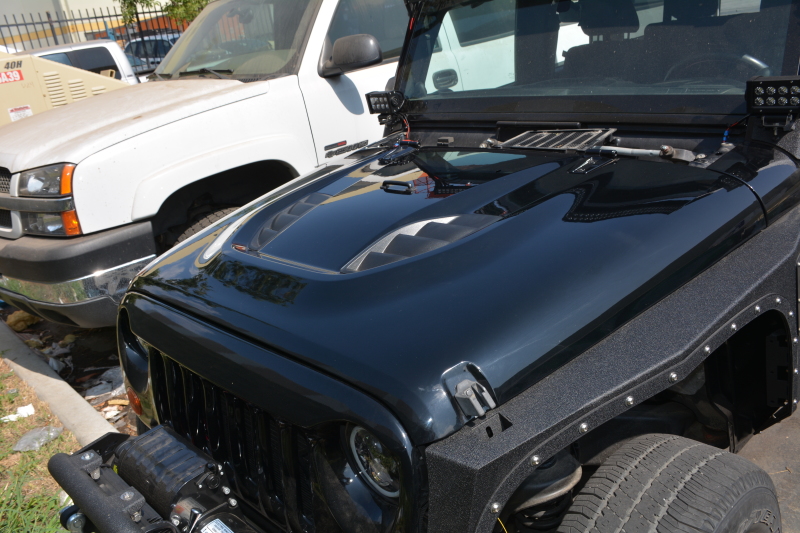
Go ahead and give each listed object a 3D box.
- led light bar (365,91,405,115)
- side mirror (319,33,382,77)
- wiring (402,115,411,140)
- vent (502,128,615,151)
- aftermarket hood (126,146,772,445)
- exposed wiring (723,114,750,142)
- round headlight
[{"bbox_3d":[-0.067,-0.701,2.841,0.161,0.087,0.082,13,34,43],"label":"led light bar"},{"bbox_3d":[-0.279,-1.197,3.811,0.275,0.209,0.168,13,29,43],"label":"side mirror"},{"bbox_3d":[0.020,-0.580,2.774,0.029,0.109,0.033,13,29,43],"label":"wiring"},{"bbox_3d":[0.527,-0.430,2.225,0.321,0.025,0.194,13,35,43],"label":"vent"},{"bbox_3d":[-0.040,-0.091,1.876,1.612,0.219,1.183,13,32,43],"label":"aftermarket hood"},{"bbox_3d":[0.948,-0.386,1.877,0.071,0.082,0.041,13,29,43],"label":"exposed wiring"},{"bbox_3d":[-0.027,0.373,1.331,0.168,0.168,0.080,13,29,43],"label":"round headlight"}]

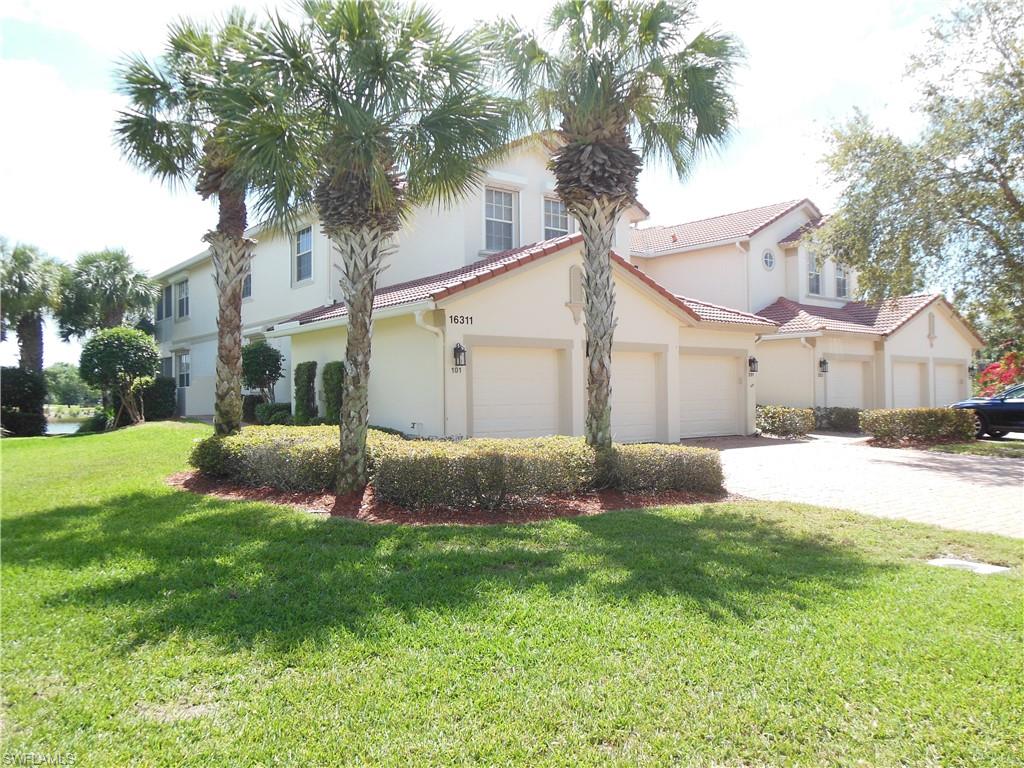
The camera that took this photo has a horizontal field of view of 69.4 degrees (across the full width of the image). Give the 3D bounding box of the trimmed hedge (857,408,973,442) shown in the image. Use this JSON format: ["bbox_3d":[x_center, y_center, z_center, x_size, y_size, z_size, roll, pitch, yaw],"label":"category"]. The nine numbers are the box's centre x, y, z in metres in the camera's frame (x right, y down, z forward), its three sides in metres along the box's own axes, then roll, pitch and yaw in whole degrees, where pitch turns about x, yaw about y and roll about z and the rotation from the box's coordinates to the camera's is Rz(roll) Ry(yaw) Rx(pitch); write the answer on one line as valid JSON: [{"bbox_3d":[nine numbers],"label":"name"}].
[{"bbox_3d":[10.499,1.026,19.100,1.000,0.750,2.500,0,-1,-39],"label":"trimmed hedge"}]

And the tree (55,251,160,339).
[{"bbox_3d":[-15.042,-1.880,27.500,3.700,6.400,3.700,0,-1,-39],"label":"tree"}]

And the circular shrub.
[{"bbox_3d":[-13.004,-0.315,24.500,2.500,3.200,2.500,0,-1,-39],"label":"circular shrub"}]

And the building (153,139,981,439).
[{"bbox_3d":[0.504,-2.760,30.834,25.000,8.600,25.000,0,-1,-39],"label":"building"}]

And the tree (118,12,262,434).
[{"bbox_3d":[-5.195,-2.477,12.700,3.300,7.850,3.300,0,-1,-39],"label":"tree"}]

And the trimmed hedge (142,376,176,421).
[{"bbox_3d":[-13.863,0.520,29.000,1.400,1.650,1.600,0,-1,-39],"label":"trimmed hedge"}]

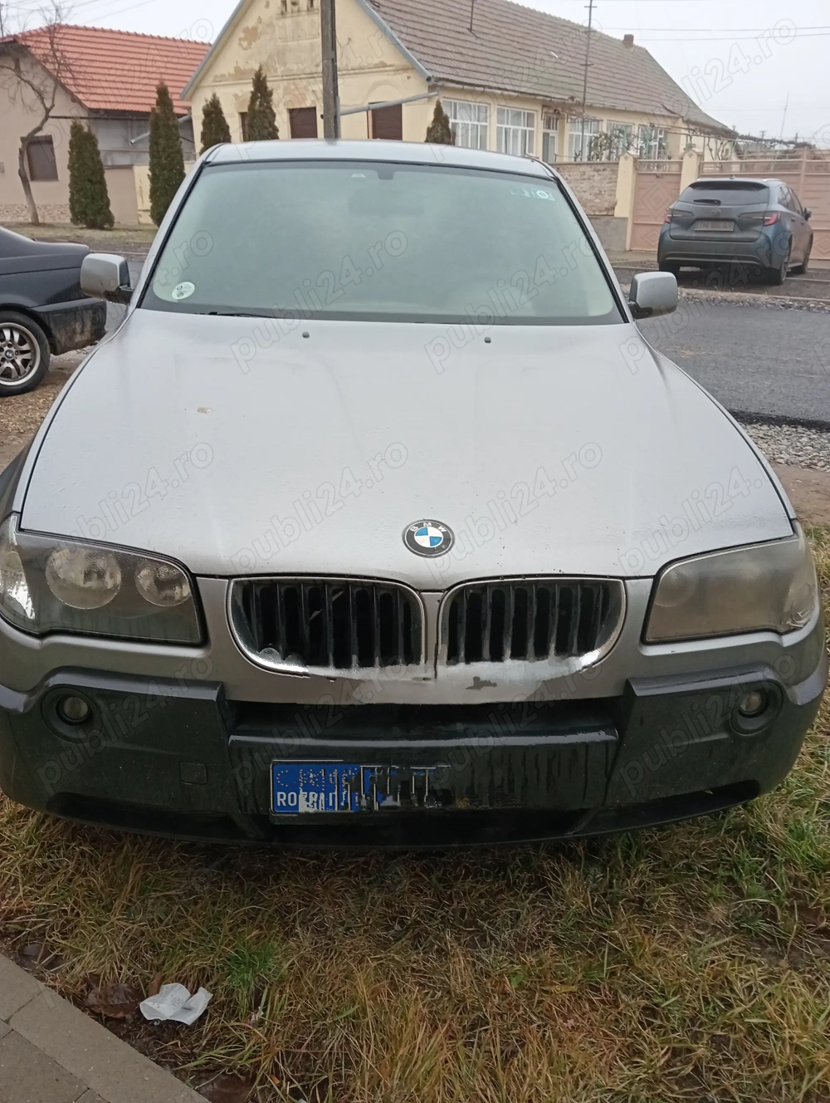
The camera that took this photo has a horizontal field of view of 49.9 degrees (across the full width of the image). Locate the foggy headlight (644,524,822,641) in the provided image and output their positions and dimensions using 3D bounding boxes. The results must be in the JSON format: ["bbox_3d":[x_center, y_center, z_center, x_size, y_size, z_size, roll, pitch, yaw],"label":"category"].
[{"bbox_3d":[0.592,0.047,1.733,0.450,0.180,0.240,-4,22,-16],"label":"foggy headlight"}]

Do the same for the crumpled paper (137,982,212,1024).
[{"bbox_3d":[-0.462,0.871,1.716,0.134,0.040,0.078,0,23,0],"label":"crumpled paper"}]

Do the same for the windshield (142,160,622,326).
[{"bbox_3d":[-0.088,-1.014,2.901,1.500,0.120,0.850,0,56,-5],"label":"windshield"}]

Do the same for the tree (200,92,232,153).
[{"bbox_3d":[-5.042,-9.979,23.073,1.000,3.410,1.000,0,23,0],"label":"tree"}]

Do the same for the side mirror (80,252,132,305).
[{"bbox_3d":[-0.983,-0.873,2.850,0.160,0.150,0.120,2,23,-2],"label":"side mirror"}]

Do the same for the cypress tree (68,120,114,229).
[{"bbox_3d":[-9.701,-11.267,26.768,1.240,2.990,1.240,1,22,0],"label":"cypress tree"}]

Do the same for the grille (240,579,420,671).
[{"bbox_3d":[-0.148,0.128,1.522,0.320,0.175,0.080,0,21,-5],"label":"grille"}]

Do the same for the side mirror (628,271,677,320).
[{"bbox_3d":[0.803,-0.858,2.999,0.170,0.150,0.120,0,21,-5],"label":"side mirror"}]

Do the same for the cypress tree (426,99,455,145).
[{"bbox_3d":[0.553,-8.262,19.609,0.850,2.980,0.850,0,23,0],"label":"cypress tree"}]

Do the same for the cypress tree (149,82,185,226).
[{"bbox_3d":[-6.994,-11.099,25.204,1.000,3.810,1.000,1,22,0],"label":"cypress tree"}]

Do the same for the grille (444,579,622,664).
[{"bbox_3d":[0.209,0.126,1.589,0.325,0.140,0.085,-1,16,-8],"label":"grille"}]

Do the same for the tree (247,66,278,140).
[{"bbox_3d":[-3.660,-9.833,22.115,1.000,3.900,1.000,0,23,0],"label":"tree"}]

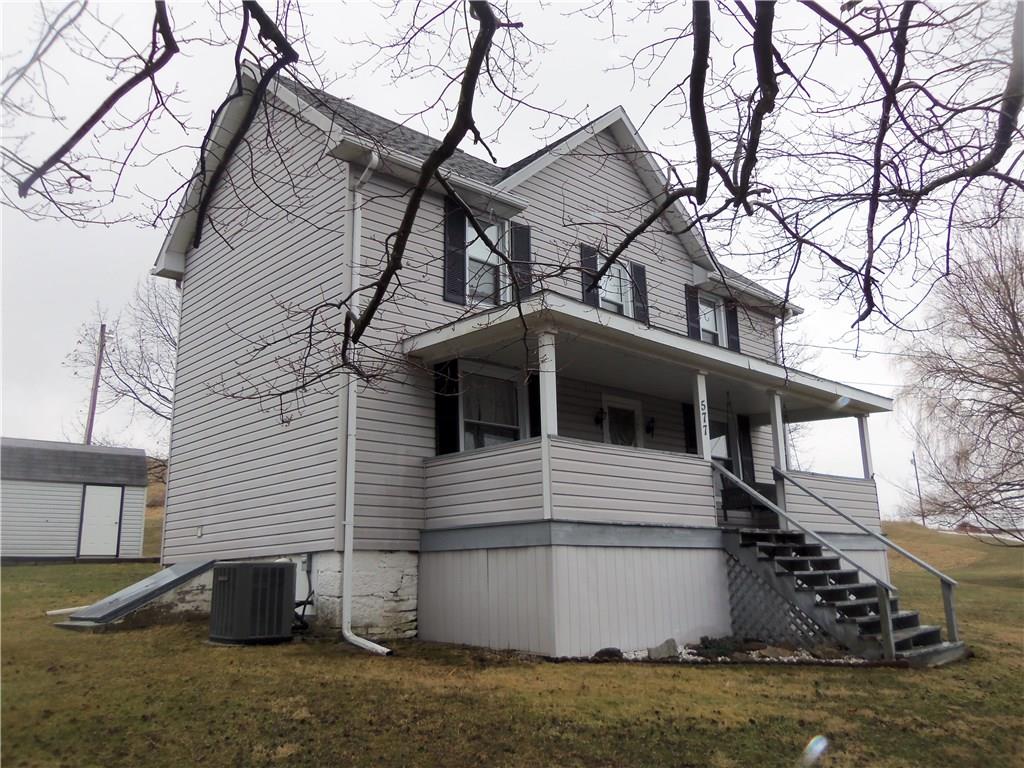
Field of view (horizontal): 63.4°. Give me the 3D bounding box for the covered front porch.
[{"bbox_3d":[2.702,1.024,12.319,8.780,2.480,2.490,11,-18,-42],"label":"covered front porch"}]

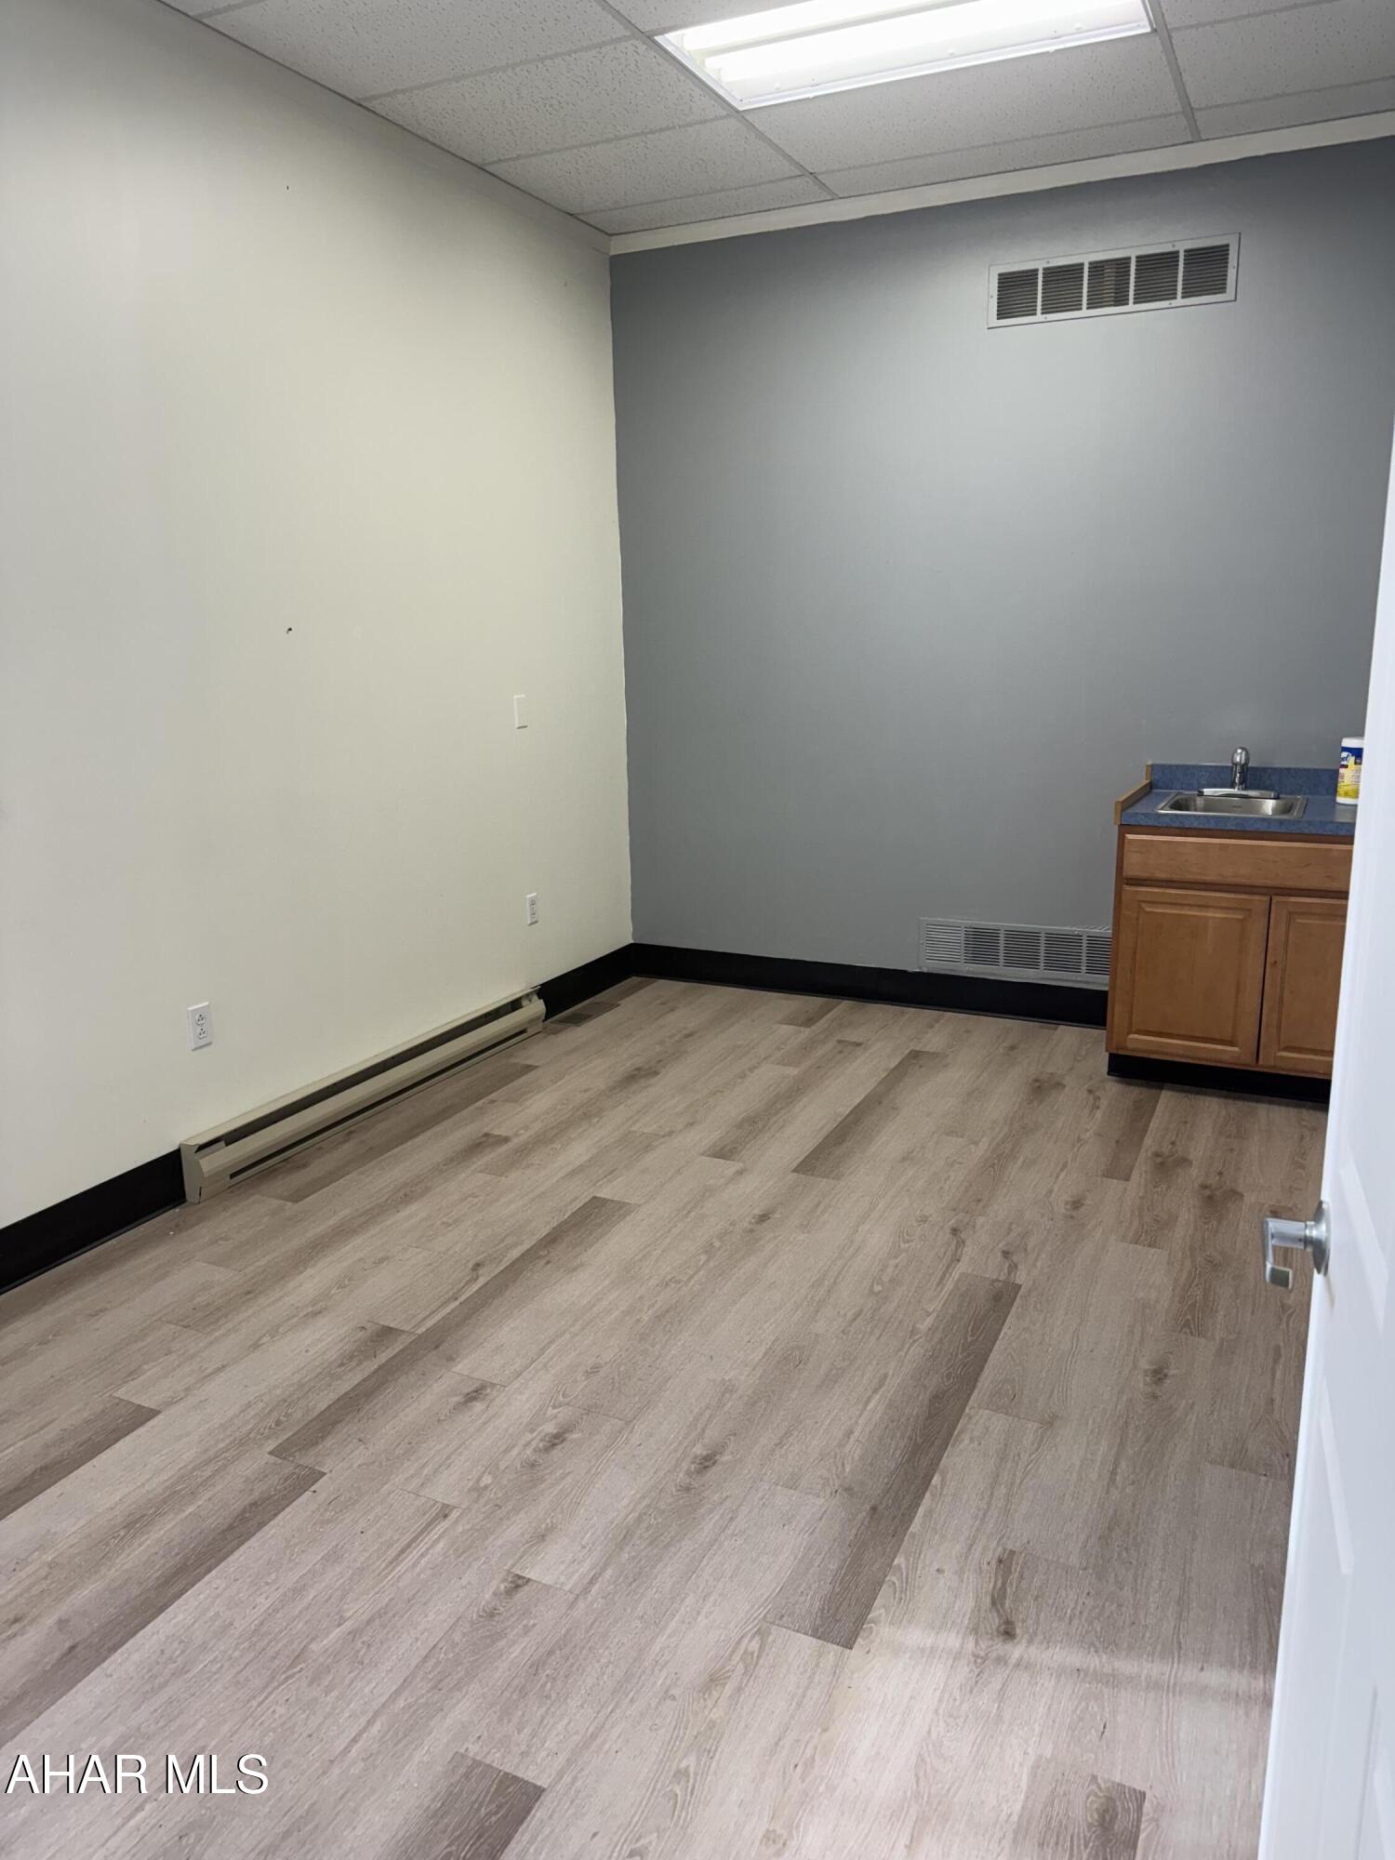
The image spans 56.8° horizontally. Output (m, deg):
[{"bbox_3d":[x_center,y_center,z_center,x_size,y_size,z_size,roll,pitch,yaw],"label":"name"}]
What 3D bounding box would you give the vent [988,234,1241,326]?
[{"bbox_3d":[1.372,-2.163,4.308,0.804,0.199,0.025,6,15,25],"label":"vent"}]

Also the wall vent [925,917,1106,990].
[{"bbox_3d":[1.242,0.100,4.924,0.812,0.212,0.025,6,15,25],"label":"wall vent"}]

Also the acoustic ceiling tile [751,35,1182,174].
[{"bbox_3d":[0.796,-2.461,3.868,1.219,0.020,0.610,6,15,25],"label":"acoustic ceiling tile"}]

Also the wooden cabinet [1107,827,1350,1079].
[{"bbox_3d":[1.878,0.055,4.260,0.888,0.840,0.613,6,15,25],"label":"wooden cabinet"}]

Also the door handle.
[{"bbox_3d":[0.578,0.307,1.251,0.060,0.072,0.145,4,14,20],"label":"door handle"}]

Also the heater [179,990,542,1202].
[{"bbox_3d":[-0.989,0.474,4.237,0.065,0.158,1.730,6,15,25],"label":"heater"}]

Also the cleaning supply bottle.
[{"bbox_3d":[2.117,-0.512,4.144,0.098,0.210,0.098,9,17,36],"label":"cleaning supply bottle"}]

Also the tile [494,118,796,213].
[{"bbox_3d":[-0.168,-2.557,4.326,0.924,0.020,0.610,6,15,25],"label":"tile"}]

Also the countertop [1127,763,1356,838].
[{"bbox_3d":[1.870,-0.419,4.135,0.920,0.134,0.634,6,15,25],"label":"countertop"}]

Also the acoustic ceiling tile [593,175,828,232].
[{"bbox_3d":[0.027,-2.651,4.715,0.924,0.020,0.281,6,15,25],"label":"acoustic ceiling tile"}]

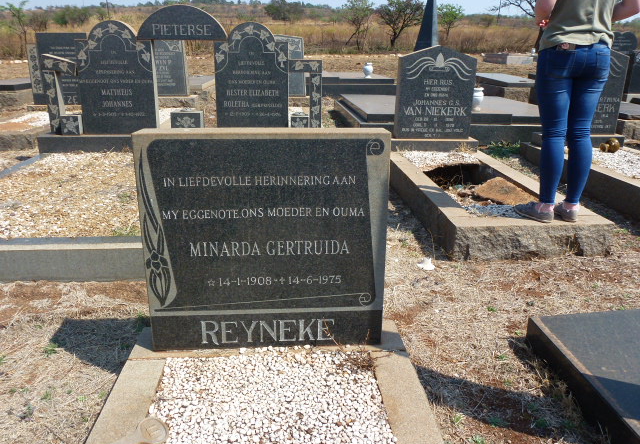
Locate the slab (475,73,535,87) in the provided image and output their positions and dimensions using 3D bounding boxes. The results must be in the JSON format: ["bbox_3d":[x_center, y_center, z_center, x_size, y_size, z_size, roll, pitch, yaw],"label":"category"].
[{"bbox_3d":[3.906,-2.885,9.846,0.920,0.080,2.000,0,21,-2],"label":"slab"}]

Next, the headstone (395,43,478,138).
[{"bbox_3d":[1.052,-1.192,4.445,0.700,0.830,0.110,-1,18,-4],"label":"headstone"}]

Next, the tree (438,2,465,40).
[{"bbox_3d":[11.919,-18.000,43.487,2.313,3.297,2.188,-1,21,-4],"label":"tree"}]

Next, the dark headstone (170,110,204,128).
[{"bbox_3d":[-1.271,-0.956,4.622,0.271,0.203,0.160,-1,21,-4],"label":"dark headstone"}]

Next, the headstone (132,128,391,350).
[{"bbox_3d":[-0.175,0.068,1.561,0.760,0.700,0.120,-1,17,-3],"label":"headstone"}]

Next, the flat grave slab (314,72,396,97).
[{"bbox_3d":[0.436,-3.113,10.868,2.150,0.360,2.150,-1,21,-3],"label":"flat grave slab"}]

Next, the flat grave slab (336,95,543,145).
[{"bbox_3d":[1.630,-1.511,6.846,2.494,0.355,2.306,-1,21,-4],"label":"flat grave slab"}]

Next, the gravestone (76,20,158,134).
[{"bbox_3d":[-1.895,-1.320,4.453,0.700,0.996,0.115,-1,18,-4],"label":"gravestone"}]

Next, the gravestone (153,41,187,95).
[{"bbox_3d":[-2.391,-2.341,7.226,0.760,0.860,0.120,0,18,-2],"label":"gravestone"}]

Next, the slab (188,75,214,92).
[{"bbox_3d":[-2.961,-2.924,10.450,1.150,0.300,2.195,-1,21,-4],"label":"slab"}]

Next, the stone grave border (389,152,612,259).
[{"bbox_3d":[1.149,-0.233,3.699,0.905,0.205,1.970,-1,21,-5],"label":"stone grave border"}]

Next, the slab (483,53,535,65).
[{"bbox_3d":[7.710,-6.700,19.764,1.043,0.287,2.400,-1,21,-4],"label":"slab"}]

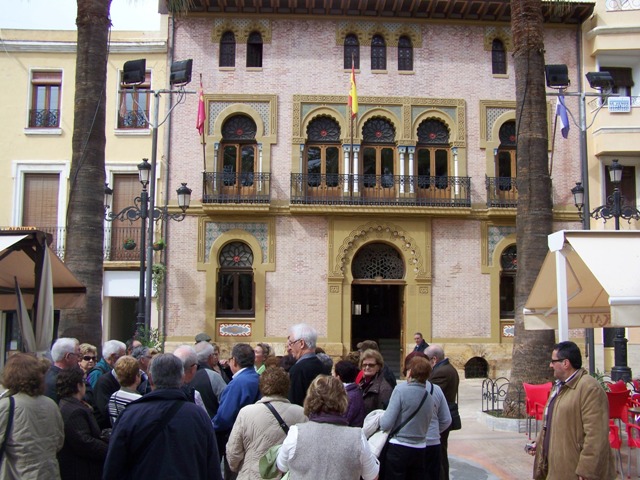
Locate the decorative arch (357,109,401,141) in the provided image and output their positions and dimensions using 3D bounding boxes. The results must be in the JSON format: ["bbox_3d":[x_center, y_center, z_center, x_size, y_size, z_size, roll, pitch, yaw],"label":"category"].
[{"bbox_3d":[2.125,-4.178,25.308,1.632,1.224,0.250,1,-7,-3],"label":"decorative arch"}]

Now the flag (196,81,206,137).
[{"bbox_3d":[-3.590,-3.996,21.332,0.317,1.745,0.300,1,-6,-2],"label":"flag"}]

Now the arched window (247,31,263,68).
[{"bbox_3d":[-2.206,-6.447,23.776,0.539,1.265,0.200,1,-7,-3],"label":"arched window"}]

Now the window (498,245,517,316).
[{"bbox_3d":[6.623,1.351,23.441,1.256,2.536,0.250,1,-7,-3],"label":"window"}]

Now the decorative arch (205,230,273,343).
[{"bbox_3d":[-2.635,1.333,22.515,2.289,3.672,0.300,1,-7,-3],"label":"decorative arch"}]

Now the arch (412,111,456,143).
[{"bbox_3d":[3.701,-3.710,22.754,1.451,1.128,0.250,1,-6,-2],"label":"arch"}]

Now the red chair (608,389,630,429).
[{"bbox_3d":[4.440,2.655,10.451,0.560,0.850,0.560,-3,-8,23],"label":"red chair"}]

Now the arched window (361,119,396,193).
[{"bbox_3d":[1.967,-2.695,23.391,1.152,2.885,0.250,1,-7,-3],"label":"arched window"}]

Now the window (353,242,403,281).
[{"bbox_3d":[2.054,0.744,24.887,1.890,1.387,0.200,1,-7,-3],"label":"window"}]

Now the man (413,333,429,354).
[{"bbox_3d":[1.905,2.607,13.399,0.520,1.672,0.360,-5,-9,37],"label":"man"}]

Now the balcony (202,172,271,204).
[{"bbox_3d":[-2.589,-1.564,21.983,2.093,1.002,0.550,1,-6,-2],"label":"balcony"}]

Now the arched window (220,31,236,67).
[{"bbox_3d":[-3.322,-6.916,25.441,0.593,1.359,0.200,1,-7,-3],"label":"arched window"}]

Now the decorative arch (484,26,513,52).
[{"bbox_3d":[6.184,-6.925,24.205,1.086,0.933,0.200,1,-7,-3],"label":"decorative arch"}]

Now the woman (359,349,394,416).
[{"bbox_3d":[0.474,1.804,6.416,0.460,1.600,0.300,-2,-7,23],"label":"woman"}]

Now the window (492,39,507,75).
[{"bbox_3d":[6.201,-6.331,24.239,0.509,1.289,0.200,1,-7,-3],"label":"window"}]

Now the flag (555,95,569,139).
[{"bbox_3d":[7.744,-4.029,22.553,0.476,1.650,0.350,1,-7,-3],"label":"flag"}]

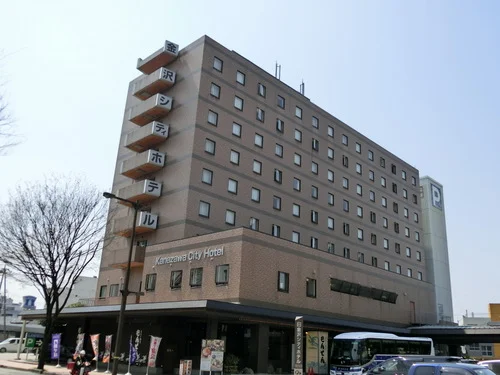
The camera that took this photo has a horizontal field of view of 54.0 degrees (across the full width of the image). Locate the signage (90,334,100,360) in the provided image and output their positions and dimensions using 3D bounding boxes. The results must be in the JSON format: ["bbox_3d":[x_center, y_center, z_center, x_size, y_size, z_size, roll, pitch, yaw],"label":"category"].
[{"bbox_3d":[-11.578,11.990,36.802,0.650,1.800,0.150,9,-20,-15],"label":"signage"}]

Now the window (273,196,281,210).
[{"bbox_3d":[2.764,1.559,49.967,0.180,1.320,1.180,-15,-26,42],"label":"window"}]

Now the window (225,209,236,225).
[{"bbox_3d":[-1.717,2.677,43.400,0.150,1.300,1.170,-14,-25,42],"label":"window"}]

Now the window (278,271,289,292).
[{"bbox_3d":[2.351,6.634,34.498,0.150,1.383,1.206,-15,-25,42],"label":"window"}]

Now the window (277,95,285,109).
[{"bbox_3d":[3.428,-9.347,53.916,0.150,1.335,1.201,-15,-25,42],"label":"window"}]

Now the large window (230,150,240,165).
[{"bbox_3d":[-1.427,-2.879,46.717,0.180,1.330,1.180,-15,-26,42],"label":"large window"}]

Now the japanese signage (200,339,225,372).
[{"bbox_3d":[-1.960,8.893,25.949,1.250,1.580,0.120,9,-19,-17],"label":"japanese signage"}]

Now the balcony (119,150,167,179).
[{"bbox_3d":[-10.356,-2.231,47.274,4.751,1.346,1.661,-15,-26,42],"label":"balcony"}]

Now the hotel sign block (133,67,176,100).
[{"bbox_3d":[-9.488,-10.067,48.040,4.620,1.400,1.460,-14,-25,42],"label":"hotel sign block"}]

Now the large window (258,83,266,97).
[{"bbox_3d":[1.278,-10.228,51.717,0.180,1.330,1.140,-15,-26,42],"label":"large window"}]

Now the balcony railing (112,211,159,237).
[{"bbox_3d":[-10.248,3.240,43.576,4.620,1.400,1.460,-14,-25,42],"label":"balcony railing"}]

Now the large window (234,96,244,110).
[{"bbox_3d":[-1.101,-8.375,48.710,0.150,1.353,1.154,-15,-25,42],"label":"large window"}]

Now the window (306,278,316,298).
[{"bbox_3d":[4.715,7.709,37.736,0.150,1.397,1.189,-15,-26,42],"label":"window"}]

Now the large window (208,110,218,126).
[{"bbox_3d":[-3.437,-6.441,45.619,0.150,1.330,1.122,-15,-25,42],"label":"large window"}]

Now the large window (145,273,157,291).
[{"bbox_3d":[-7.814,7.456,38.677,1.300,1.320,0.200,-15,-26,42],"label":"large window"}]

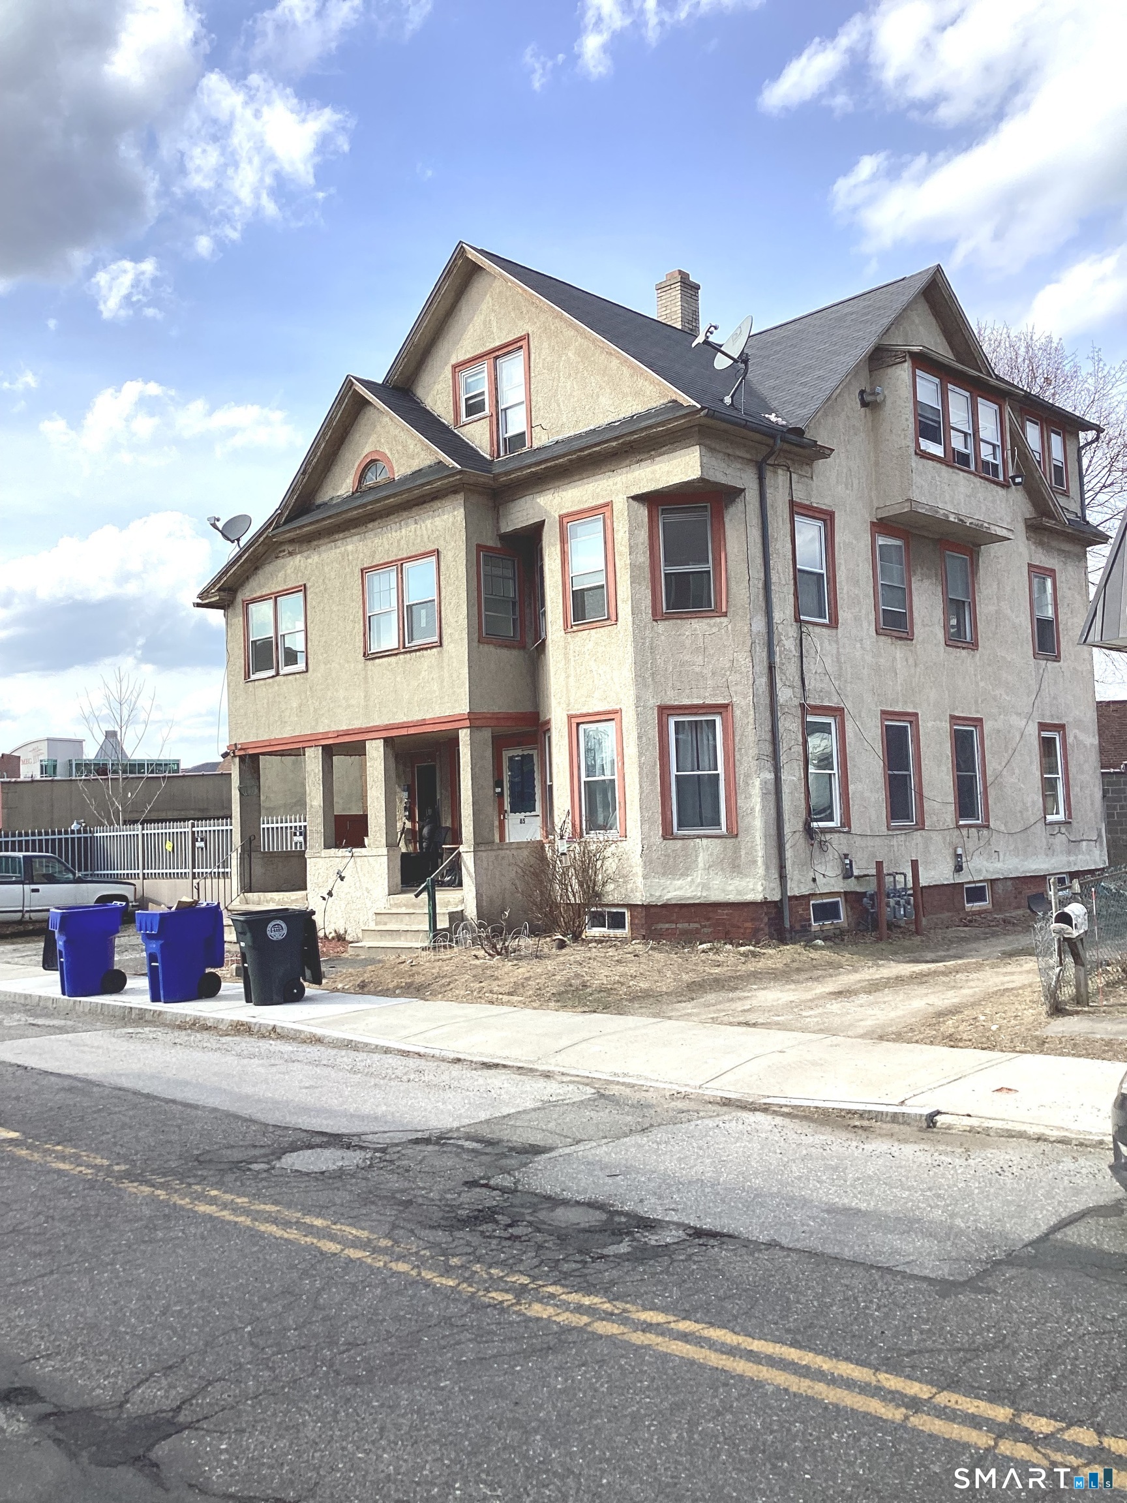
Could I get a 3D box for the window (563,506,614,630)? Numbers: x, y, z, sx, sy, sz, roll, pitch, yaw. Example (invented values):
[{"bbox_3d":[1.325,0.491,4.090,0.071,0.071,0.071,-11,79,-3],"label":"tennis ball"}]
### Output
[{"bbox_3d":[0.350,-2.646,19.469,0.927,1.596,0.100,-6,-5,44],"label":"window"}]

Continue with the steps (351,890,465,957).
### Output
[{"bbox_3d":[-2.178,2.492,19.507,1.729,0.817,1.045,-6,-5,44],"label":"steps"}]

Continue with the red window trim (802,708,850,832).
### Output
[{"bbox_3d":[3.580,0.242,18.530,0.150,1.736,1.056,-6,-5,44],"label":"red window trim"}]

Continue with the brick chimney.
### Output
[{"bbox_3d":[2.052,-7.847,23.924,0.563,1.207,0.563,-6,-5,44],"label":"brick chimney"}]

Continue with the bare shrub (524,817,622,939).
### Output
[{"bbox_3d":[0.110,1.635,17.451,1.120,1.570,1.080,-2,-4,0],"label":"bare shrub"}]

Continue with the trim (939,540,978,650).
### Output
[{"bbox_3d":[6.324,-2.484,21.615,0.150,1.670,1.049,-6,-5,44],"label":"trim"}]

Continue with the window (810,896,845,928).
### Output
[{"bbox_3d":[3.818,2.319,19.434,0.100,0.401,0.838,-6,-5,44],"label":"window"}]

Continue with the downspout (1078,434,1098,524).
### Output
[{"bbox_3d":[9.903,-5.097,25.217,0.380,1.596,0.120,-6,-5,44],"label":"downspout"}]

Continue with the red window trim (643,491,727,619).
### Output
[{"bbox_3d":[1.637,-2.563,17.725,0.983,1.643,0.150,-2,-4,3],"label":"red window trim"}]

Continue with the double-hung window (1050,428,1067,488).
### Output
[{"bbox_3d":[9.582,-5.662,26.086,0.100,1.116,0.622,-6,-5,44],"label":"double-hung window"}]

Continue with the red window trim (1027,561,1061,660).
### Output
[{"bbox_3d":[9.002,-2.591,25.188,0.100,1.756,1.140,-6,-5,44],"label":"red window trim"}]

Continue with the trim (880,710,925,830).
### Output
[{"bbox_3d":[5.336,0.299,21.177,0.100,1.869,1.153,-6,-5,44],"label":"trim"}]

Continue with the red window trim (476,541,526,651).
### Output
[{"bbox_3d":[-0.945,-2.227,19.541,0.150,1.399,0.898,-6,-5,44],"label":"red window trim"}]

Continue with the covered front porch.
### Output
[{"bbox_3d":[-2.704,1.360,21.794,6.336,3.181,2.376,-6,-5,44],"label":"covered front porch"}]

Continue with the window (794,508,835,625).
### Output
[{"bbox_3d":[3.452,-2.559,18.687,0.150,1.571,0.977,-6,-5,44],"label":"window"}]

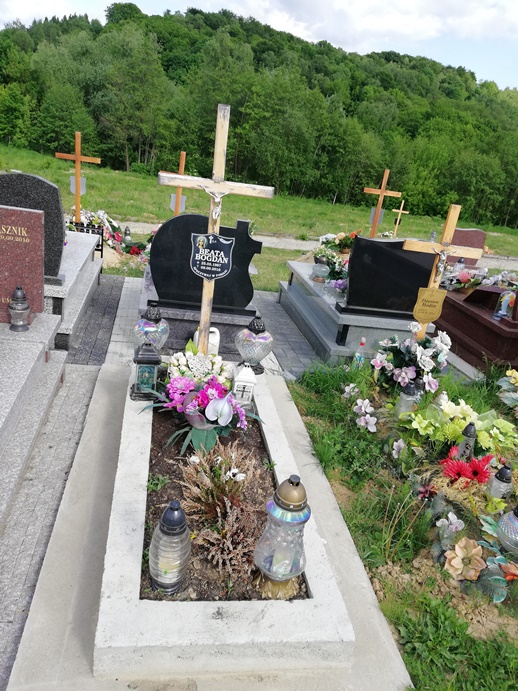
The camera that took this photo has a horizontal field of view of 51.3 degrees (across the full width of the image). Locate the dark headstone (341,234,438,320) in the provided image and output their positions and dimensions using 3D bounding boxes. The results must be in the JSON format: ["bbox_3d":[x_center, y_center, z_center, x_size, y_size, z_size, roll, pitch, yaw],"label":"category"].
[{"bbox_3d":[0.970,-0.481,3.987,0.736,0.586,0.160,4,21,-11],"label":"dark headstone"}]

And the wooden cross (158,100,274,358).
[{"bbox_3d":[-0.255,-0.472,2.834,0.587,1.465,0.090,4,21,-11],"label":"wooden cross"}]

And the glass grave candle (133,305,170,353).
[{"bbox_3d":[-0.600,-0.024,3.017,0.240,0.335,0.140,4,21,-11],"label":"glass grave candle"}]

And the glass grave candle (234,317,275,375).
[{"bbox_3d":[-0.014,-0.007,3.195,0.240,0.335,0.140,4,21,-11],"label":"glass grave candle"}]

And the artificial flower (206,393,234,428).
[{"bbox_3d":[-0.197,0.319,2.684,0.140,0.150,0.060,4,-20,-11],"label":"artificial flower"}]

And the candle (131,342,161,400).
[{"bbox_3d":[-0.561,0.121,2.727,0.140,0.285,0.140,4,21,-11],"label":"candle"}]

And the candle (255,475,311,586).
[{"bbox_3d":[0.095,0.591,1.673,0.185,0.420,0.185,4,21,-11],"label":"candle"}]

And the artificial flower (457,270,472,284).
[{"bbox_3d":[1.986,-0.657,5.207,0.140,0.130,0.120,4,21,-11],"label":"artificial flower"}]

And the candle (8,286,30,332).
[{"bbox_3d":[-1.253,-0.196,2.812,0.112,0.235,0.112,4,21,-11],"label":"candle"}]

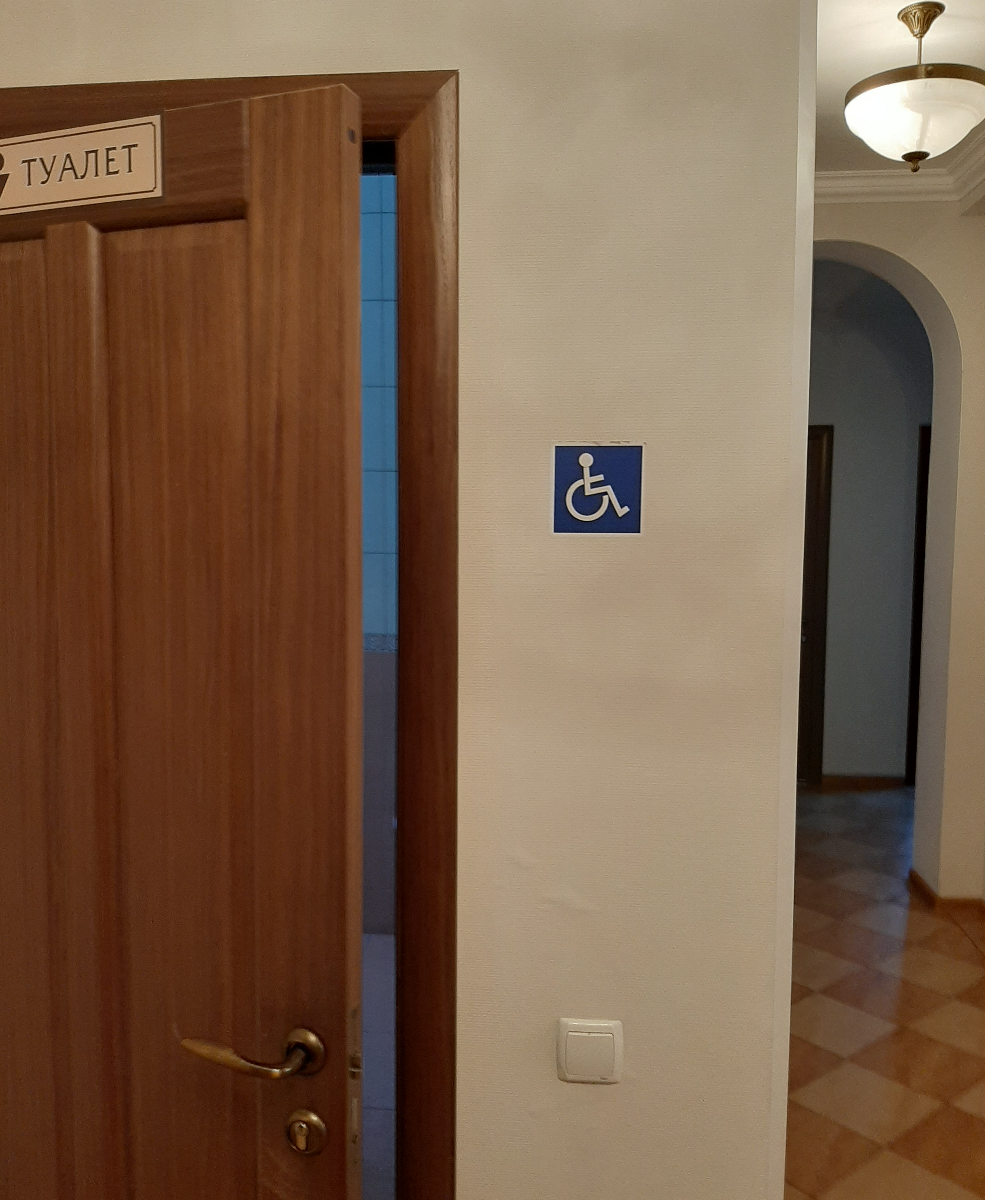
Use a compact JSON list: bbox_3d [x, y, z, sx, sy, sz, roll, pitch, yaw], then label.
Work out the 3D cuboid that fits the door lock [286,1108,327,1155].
[{"bbox_3d":[-0.202,0.580,1.075,0.051,0.051,0.013,2,4,19],"label":"door lock"}]

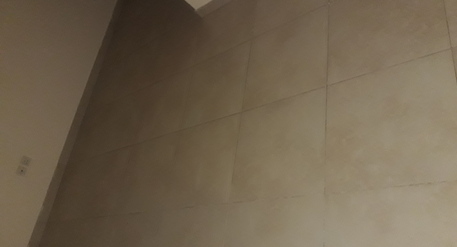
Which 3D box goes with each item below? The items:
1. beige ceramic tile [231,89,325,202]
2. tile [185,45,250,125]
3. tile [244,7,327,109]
[{"bbox_3d":[0.271,0.131,1.991,0.600,0.010,0.600,-16,54,40],"label":"beige ceramic tile"},{"bbox_3d":[-0.091,-0.272,2.644,0.600,0.010,0.600,-16,54,40],"label":"tile"},{"bbox_3d":[0.353,-0.399,2.261,0.600,0.010,0.600,-16,54,40],"label":"tile"}]

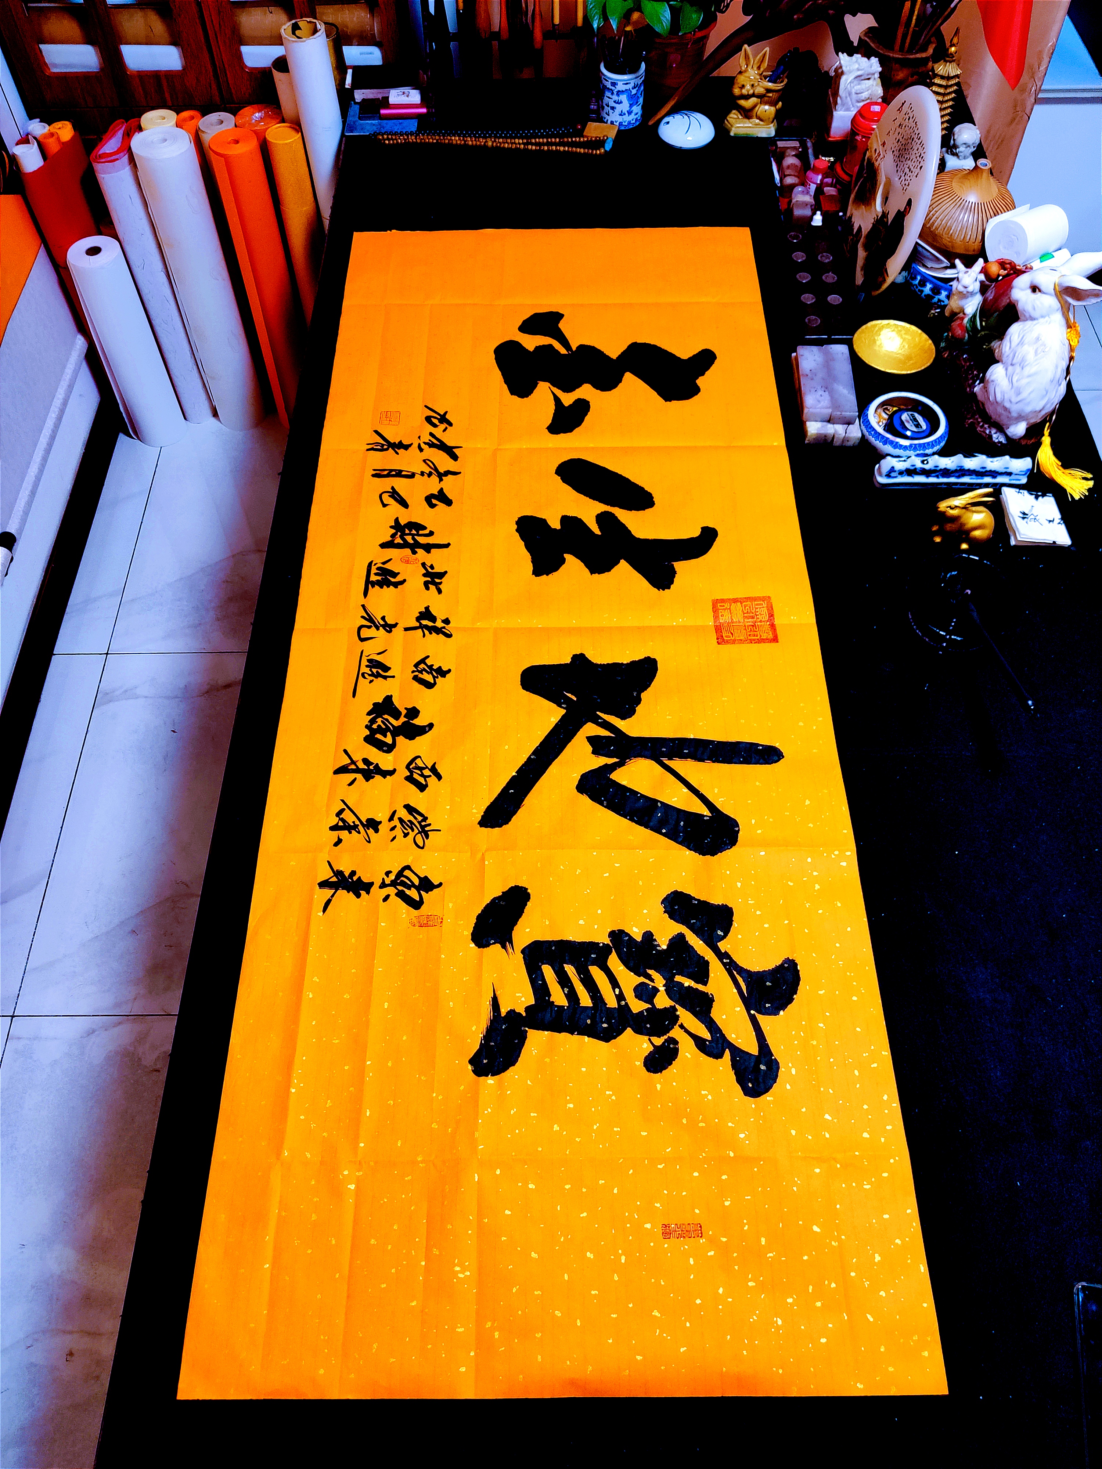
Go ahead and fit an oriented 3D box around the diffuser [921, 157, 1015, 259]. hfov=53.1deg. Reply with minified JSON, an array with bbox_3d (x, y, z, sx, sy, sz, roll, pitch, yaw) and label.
[{"bbox_3d":[0.719,-0.916,1.887,0.170,0.125,0.170,0,58,0],"label":"diffuser"}]

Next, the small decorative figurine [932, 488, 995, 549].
[{"bbox_3d":[0.579,-0.305,1.534,0.088,0.070,0.055,-3,58,-2],"label":"small decorative figurine"}]

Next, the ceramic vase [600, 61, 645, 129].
[{"bbox_3d":[0.137,-1.237,2.123,0.084,0.096,0.084,0,58,0],"label":"ceramic vase"}]

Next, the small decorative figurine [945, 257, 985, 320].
[{"bbox_3d":[0.655,-0.706,1.747,0.060,0.090,0.060,12,58,8],"label":"small decorative figurine"}]

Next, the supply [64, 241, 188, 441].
[{"bbox_3d":[-0.965,-0.889,2.542,0.113,0.490,0.113,0,58,0],"label":"supply"}]

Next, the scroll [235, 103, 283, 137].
[{"bbox_3d":[-0.593,-1.074,2.544,0.100,0.700,0.100,0,58,0],"label":"scroll"}]

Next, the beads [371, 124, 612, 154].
[{"bbox_3d":[-0.111,-1.140,2.113,0.455,0.012,0.090,0,58,0],"label":"beads"}]

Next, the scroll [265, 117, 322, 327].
[{"bbox_3d":[-0.533,-1.010,2.495,0.073,0.700,0.073,0,58,0],"label":"scroll"}]

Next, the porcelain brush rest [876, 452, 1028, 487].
[{"bbox_3d":[0.584,-0.394,1.620,0.216,0.038,0.042,1,58,1],"label":"porcelain brush rest"}]

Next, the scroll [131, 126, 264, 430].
[{"bbox_3d":[-0.771,-0.986,2.479,0.112,0.700,0.112,0,58,0],"label":"scroll"}]

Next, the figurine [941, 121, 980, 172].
[{"bbox_3d":[0.730,-1.037,1.971,0.075,0.112,0.065,10,58,6],"label":"figurine"}]

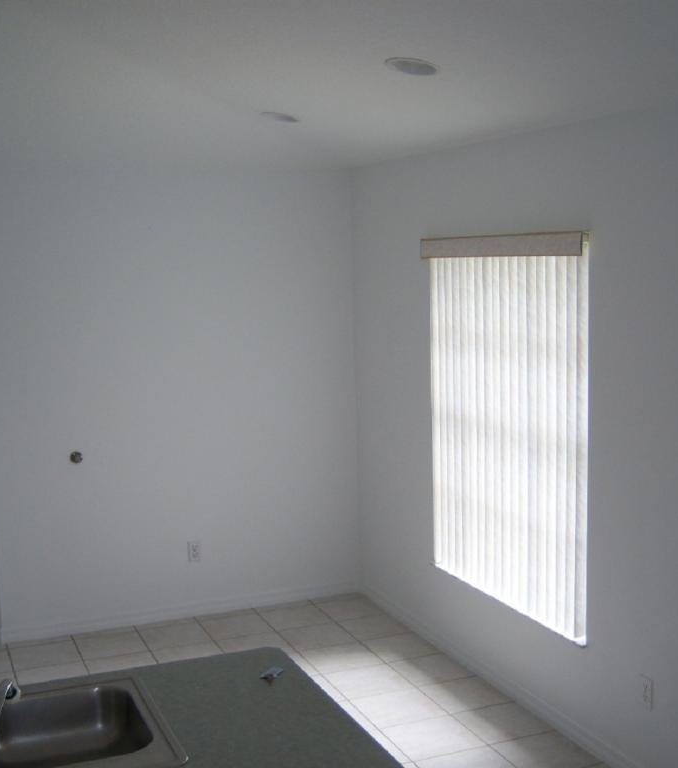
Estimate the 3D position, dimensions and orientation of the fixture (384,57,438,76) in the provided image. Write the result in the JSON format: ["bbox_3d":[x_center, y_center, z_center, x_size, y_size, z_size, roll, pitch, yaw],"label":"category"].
[{"bbox_3d":[0.238,-1.041,3.509,0.190,0.030,0.190,9,2,-24],"label":"fixture"}]

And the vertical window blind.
[{"bbox_3d":[0.672,0.161,4.519,0.100,1.560,1.220,-5,8,-23],"label":"vertical window blind"}]

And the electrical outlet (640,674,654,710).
[{"bbox_3d":[1.079,1.088,3.759,0.015,0.114,0.072,-5,8,-23],"label":"electrical outlet"}]

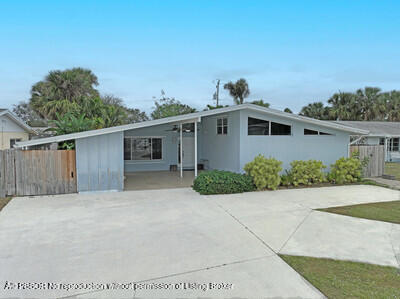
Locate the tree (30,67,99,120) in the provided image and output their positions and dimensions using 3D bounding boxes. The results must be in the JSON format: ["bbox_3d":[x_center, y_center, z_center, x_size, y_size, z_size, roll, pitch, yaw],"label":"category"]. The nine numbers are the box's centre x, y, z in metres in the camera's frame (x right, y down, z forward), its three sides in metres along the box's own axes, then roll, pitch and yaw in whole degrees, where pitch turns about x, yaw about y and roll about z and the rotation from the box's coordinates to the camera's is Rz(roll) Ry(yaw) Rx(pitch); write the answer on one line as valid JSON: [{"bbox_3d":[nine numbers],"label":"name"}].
[{"bbox_3d":[-12.600,-3.450,26.000,5.900,8.700,5.600,0,4,0],"label":"tree"}]

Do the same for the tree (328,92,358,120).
[{"bbox_3d":[21.200,-4.350,41.000,4.100,8.400,4.100,0,4,0],"label":"tree"}]

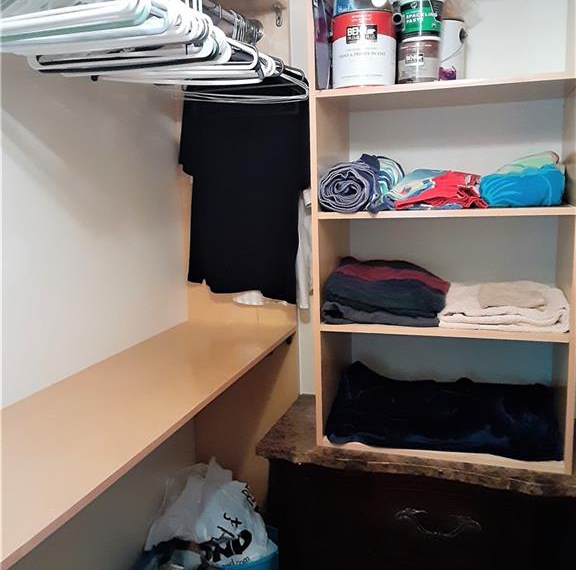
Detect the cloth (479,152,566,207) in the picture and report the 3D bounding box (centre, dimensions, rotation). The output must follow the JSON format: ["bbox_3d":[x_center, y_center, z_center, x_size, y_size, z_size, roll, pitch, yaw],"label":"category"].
[{"bbox_3d":[0.601,-0.271,1.540,0.200,0.135,0.263,1,10,18],"label":"cloth"}]

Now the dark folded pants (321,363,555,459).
[{"bbox_3d":[0.443,0.343,1.724,0.598,0.115,0.323,1,10,18],"label":"dark folded pants"}]

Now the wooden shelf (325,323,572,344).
[{"bbox_3d":[0.440,0.090,1.697,0.612,0.021,0.376,1,10,18],"label":"wooden shelf"}]

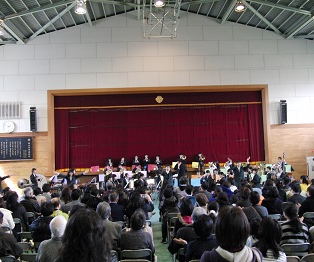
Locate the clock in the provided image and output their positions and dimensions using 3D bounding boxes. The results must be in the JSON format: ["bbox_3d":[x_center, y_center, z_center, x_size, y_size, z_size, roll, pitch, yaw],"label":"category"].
[{"bbox_3d":[-8.504,-0.236,22.690,0.680,0.680,0.090,-2,-3,-3],"label":"clock"}]

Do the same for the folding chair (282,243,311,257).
[{"bbox_3d":[1.969,1.978,5.767,0.450,0.770,0.480,-2,-2,-3],"label":"folding chair"}]

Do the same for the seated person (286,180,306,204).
[{"bbox_3d":[3.402,1.853,9.697,0.490,1.260,0.720,-2,-2,-3],"label":"seated person"}]

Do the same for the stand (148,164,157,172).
[{"bbox_3d":[-0.176,2.117,18.236,0.480,1.150,0.420,-2,-2,-3],"label":"stand"}]

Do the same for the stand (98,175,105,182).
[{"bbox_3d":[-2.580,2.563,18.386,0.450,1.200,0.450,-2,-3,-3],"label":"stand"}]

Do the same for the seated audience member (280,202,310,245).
[{"bbox_3d":[1.904,1.661,5.600,0.460,1.270,0.740,-2,-3,-3],"label":"seated audience member"}]

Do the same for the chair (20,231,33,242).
[{"bbox_3d":[-2.164,2.126,6.850,0.440,0.770,0.470,-2,-3,-3],"label":"chair"}]

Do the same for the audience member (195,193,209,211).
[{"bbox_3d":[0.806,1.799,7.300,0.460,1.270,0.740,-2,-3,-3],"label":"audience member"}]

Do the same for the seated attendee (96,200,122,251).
[{"bbox_3d":[-0.687,1.658,5.235,0.500,1.320,0.820,-2,-3,-3],"label":"seated attendee"}]

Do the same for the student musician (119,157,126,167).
[{"bbox_3d":[-1.637,2.007,18.700,0.460,1.580,0.380,-2,-3,-8],"label":"student musician"}]

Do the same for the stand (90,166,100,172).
[{"bbox_3d":[-3.087,2.342,19.781,0.480,1.220,0.450,-2,-3,-3],"label":"stand"}]

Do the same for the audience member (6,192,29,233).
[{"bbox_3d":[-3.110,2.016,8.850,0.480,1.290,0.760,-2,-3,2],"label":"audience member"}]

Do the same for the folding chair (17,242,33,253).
[{"bbox_3d":[-2.087,2.132,6.242,0.450,0.770,0.480,-2,-2,-3],"label":"folding chair"}]

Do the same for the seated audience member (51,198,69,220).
[{"bbox_3d":[-1.858,1.945,7.794,0.490,1.260,0.720,-2,-2,-3],"label":"seated audience member"}]

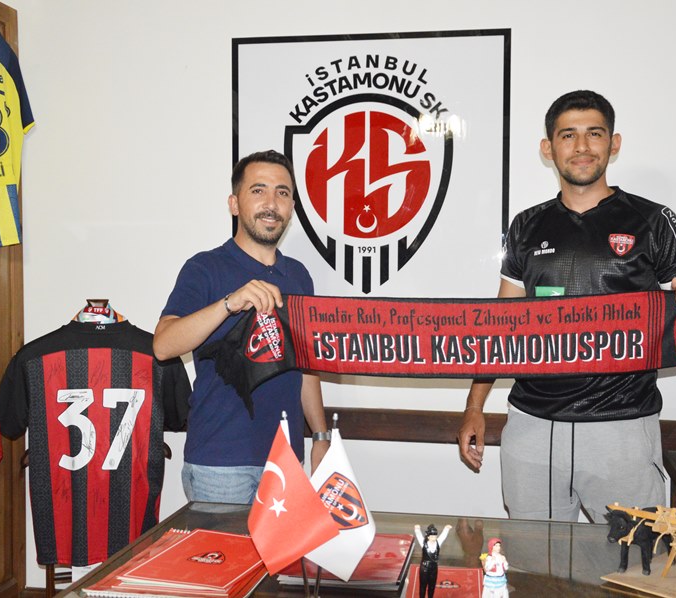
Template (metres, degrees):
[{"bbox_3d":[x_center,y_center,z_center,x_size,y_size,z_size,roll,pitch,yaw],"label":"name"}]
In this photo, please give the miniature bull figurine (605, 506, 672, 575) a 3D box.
[{"bbox_3d":[0.582,0.452,1.853,0.152,0.120,0.062,-3,5,-42],"label":"miniature bull figurine"}]

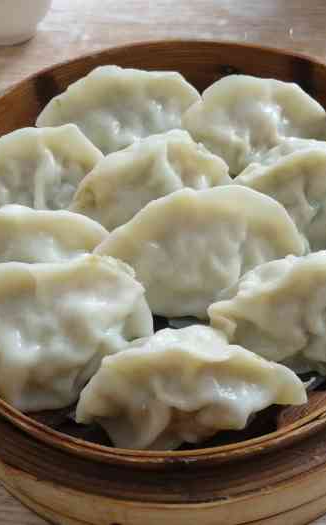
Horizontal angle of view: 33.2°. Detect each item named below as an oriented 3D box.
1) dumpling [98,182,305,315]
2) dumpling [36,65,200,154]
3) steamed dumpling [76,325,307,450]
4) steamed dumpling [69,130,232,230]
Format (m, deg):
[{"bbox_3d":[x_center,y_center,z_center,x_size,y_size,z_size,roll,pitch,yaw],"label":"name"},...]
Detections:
[{"bbox_3d":[0.015,-0.006,0.224,0.087,0.044,0.048,-1,54,3],"label":"dumpling"},{"bbox_3d":[-0.021,-0.077,0.280,0.085,0.041,0.044,-9,53,-3],"label":"dumpling"},{"bbox_3d":[0.009,0.042,0.190,0.079,0.041,0.045,-4,53,1],"label":"steamed dumpling"},{"bbox_3d":[-0.005,-0.035,0.248,0.075,0.041,0.044,-11,54,-4],"label":"steamed dumpling"}]

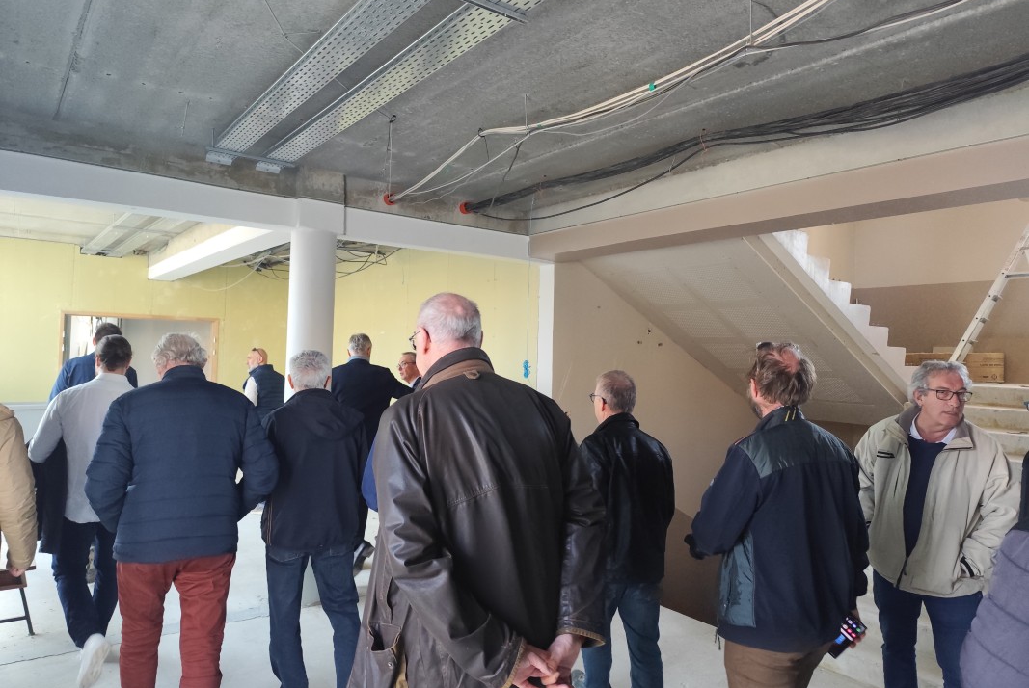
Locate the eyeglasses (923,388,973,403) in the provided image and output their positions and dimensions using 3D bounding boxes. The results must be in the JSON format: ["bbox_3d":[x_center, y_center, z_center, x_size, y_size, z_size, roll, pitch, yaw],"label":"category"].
[{"bbox_3d":[1.739,0.206,2.765,0.142,0.043,0.140,4,-1,0],"label":"eyeglasses"}]

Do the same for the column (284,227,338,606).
[{"bbox_3d":[-1.413,0.485,4.667,0.302,2.501,0.302,2,-1,-37],"label":"column"}]

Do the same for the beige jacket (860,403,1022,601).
[{"bbox_3d":[1.755,0.639,2.840,0.390,0.740,0.610,2,-1,-35],"label":"beige jacket"}]

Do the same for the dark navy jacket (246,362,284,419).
[{"bbox_3d":[-2.365,0.526,6.600,0.320,0.680,0.480,1,-1,24],"label":"dark navy jacket"}]

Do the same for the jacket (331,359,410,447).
[{"bbox_3d":[-1.119,0.483,5.150,0.660,0.780,0.360,2,-1,-10],"label":"jacket"}]

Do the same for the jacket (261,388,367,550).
[{"bbox_3d":[-0.899,0.555,3.050,0.490,0.700,0.320,2,-1,-14],"label":"jacket"}]

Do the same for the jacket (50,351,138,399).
[{"bbox_3d":[-2.983,0.421,4.850,0.580,0.780,0.340,2,-1,-33],"label":"jacket"}]

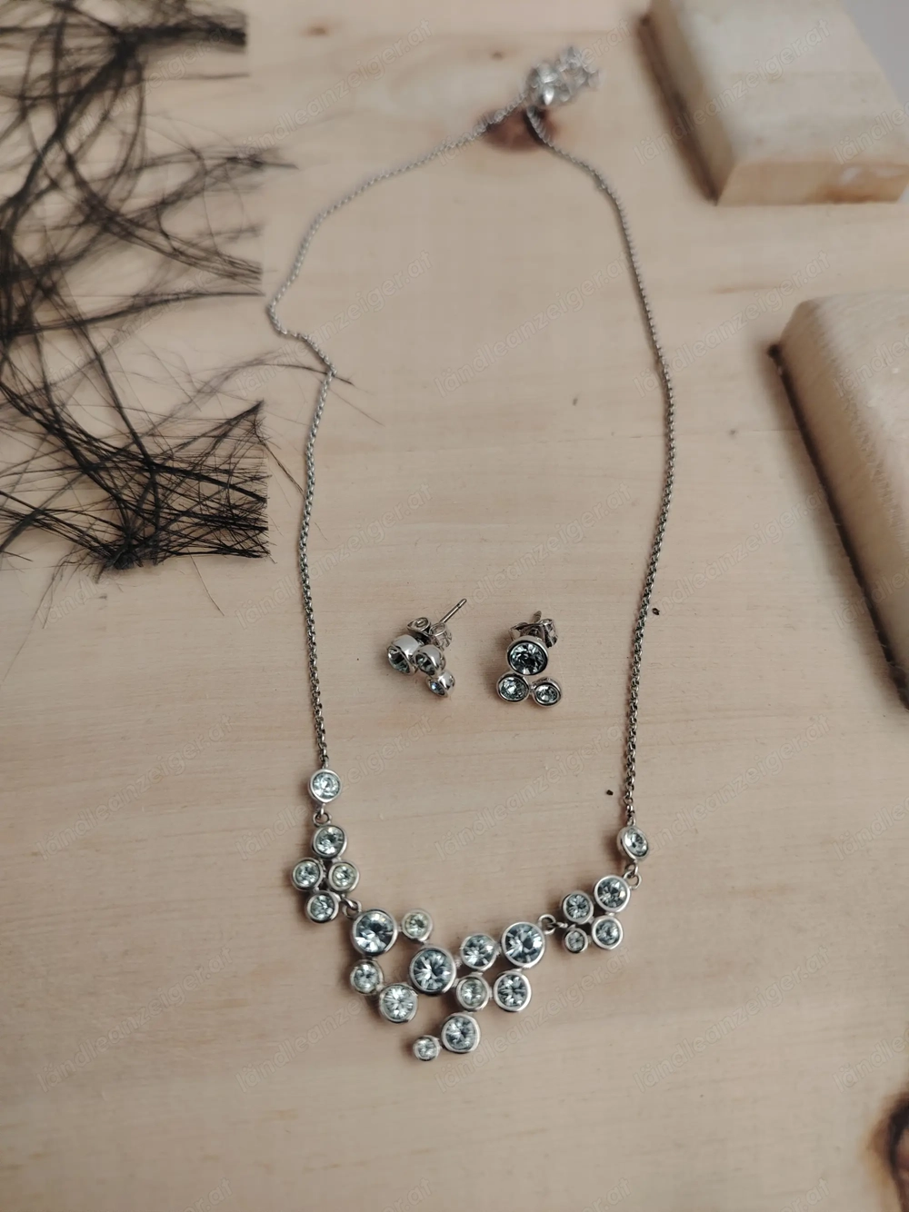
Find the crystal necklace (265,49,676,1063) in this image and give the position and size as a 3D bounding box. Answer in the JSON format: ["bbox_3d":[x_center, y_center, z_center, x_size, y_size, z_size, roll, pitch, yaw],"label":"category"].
[{"bbox_3d":[0.003,-0.043,0.158,0.078,0.005,0.225,-2,61,-3],"label":"crystal necklace"}]

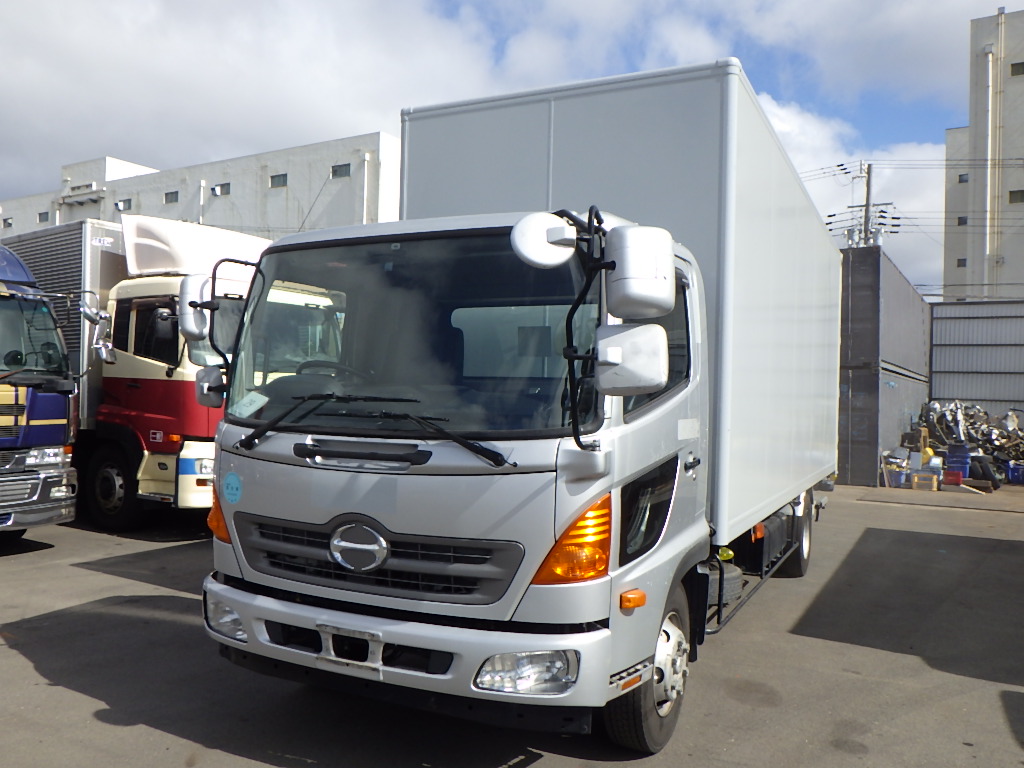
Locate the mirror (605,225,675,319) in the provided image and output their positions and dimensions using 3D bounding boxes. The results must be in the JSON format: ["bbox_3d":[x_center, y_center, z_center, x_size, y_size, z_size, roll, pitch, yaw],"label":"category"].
[{"bbox_3d":[0.458,-0.404,2.973,0.240,0.334,0.094,2,-1,5],"label":"mirror"}]

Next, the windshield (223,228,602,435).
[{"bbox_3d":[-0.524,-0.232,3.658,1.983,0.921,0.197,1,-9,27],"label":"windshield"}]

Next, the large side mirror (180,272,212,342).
[{"bbox_3d":[-1.595,-0.379,4.160,0.085,0.338,0.235,3,-2,-44],"label":"large side mirror"}]

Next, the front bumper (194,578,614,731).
[{"bbox_3d":[-0.609,1.118,3.544,2.124,0.385,0.310,1,-1,27],"label":"front bumper"}]

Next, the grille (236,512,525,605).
[{"bbox_3d":[-0.642,0.697,3.459,1.485,0.329,0.122,1,-1,27],"label":"grille"}]

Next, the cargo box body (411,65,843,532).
[{"bbox_3d":[1.660,-0.385,8.012,2.256,2.728,6.448,1,-1,27],"label":"cargo box body"}]

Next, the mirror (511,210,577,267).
[{"bbox_3d":[0.114,-0.502,2.895,0.235,0.235,0.094,2,-26,3],"label":"mirror"}]

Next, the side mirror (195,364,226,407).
[{"bbox_3d":[-1.529,0.008,4.201,0.094,0.211,0.188,3,-2,-44],"label":"side mirror"}]

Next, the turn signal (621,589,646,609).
[{"bbox_3d":[0.484,0.857,3.300,0.056,0.080,0.179,1,-1,27],"label":"turn signal"}]

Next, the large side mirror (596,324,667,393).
[{"bbox_3d":[0.429,-0.092,2.975,0.249,0.249,0.122,2,-1,5],"label":"large side mirror"}]

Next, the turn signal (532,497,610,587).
[{"bbox_3d":[0.225,0.589,3.150,0.291,0.362,0.122,1,-1,13],"label":"turn signal"}]

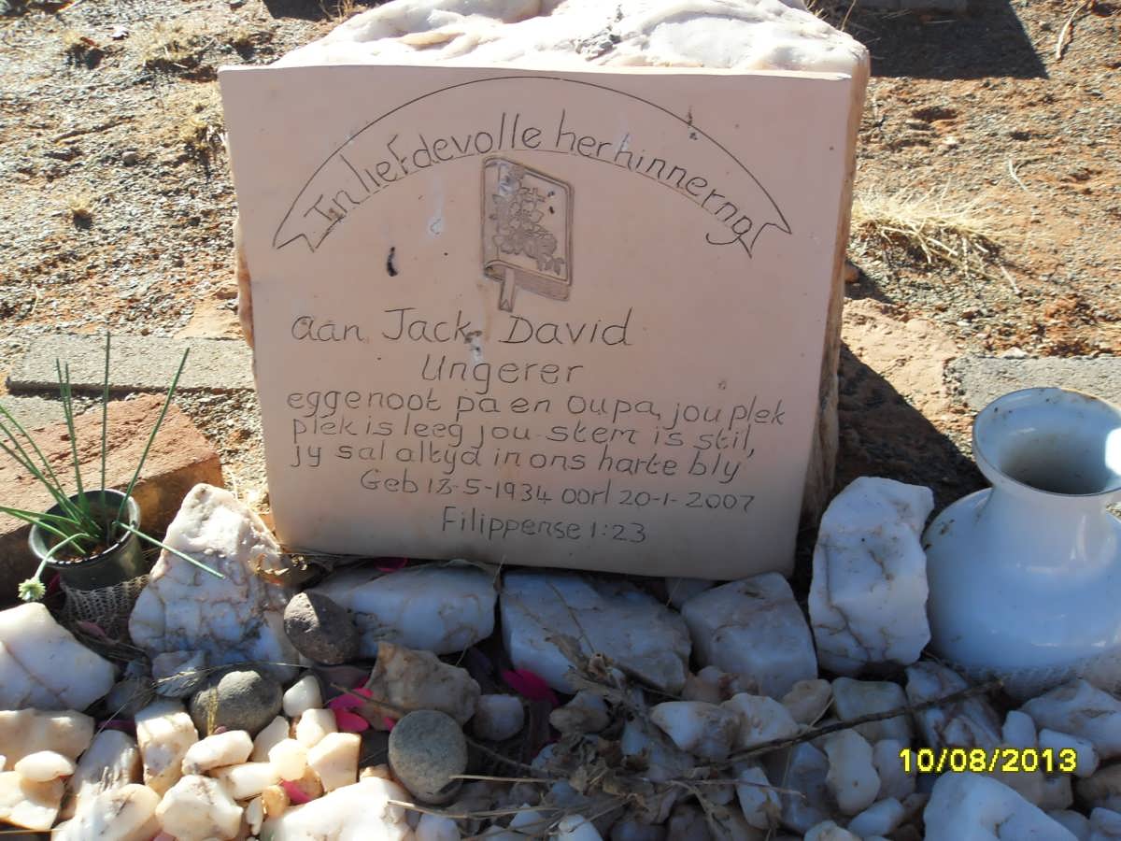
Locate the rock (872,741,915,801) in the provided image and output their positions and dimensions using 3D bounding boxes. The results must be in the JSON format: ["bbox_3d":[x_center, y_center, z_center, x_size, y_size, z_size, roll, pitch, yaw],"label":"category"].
[{"bbox_3d":[0.268,0.284,0.924,0.043,0.044,0.040,-1,33,0],"label":"rock"}]

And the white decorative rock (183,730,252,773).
[{"bbox_3d":[-0.276,0.266,0.910,0.057,0.025,0.029,-16,41,-19],"label":"white decorative rock"}]

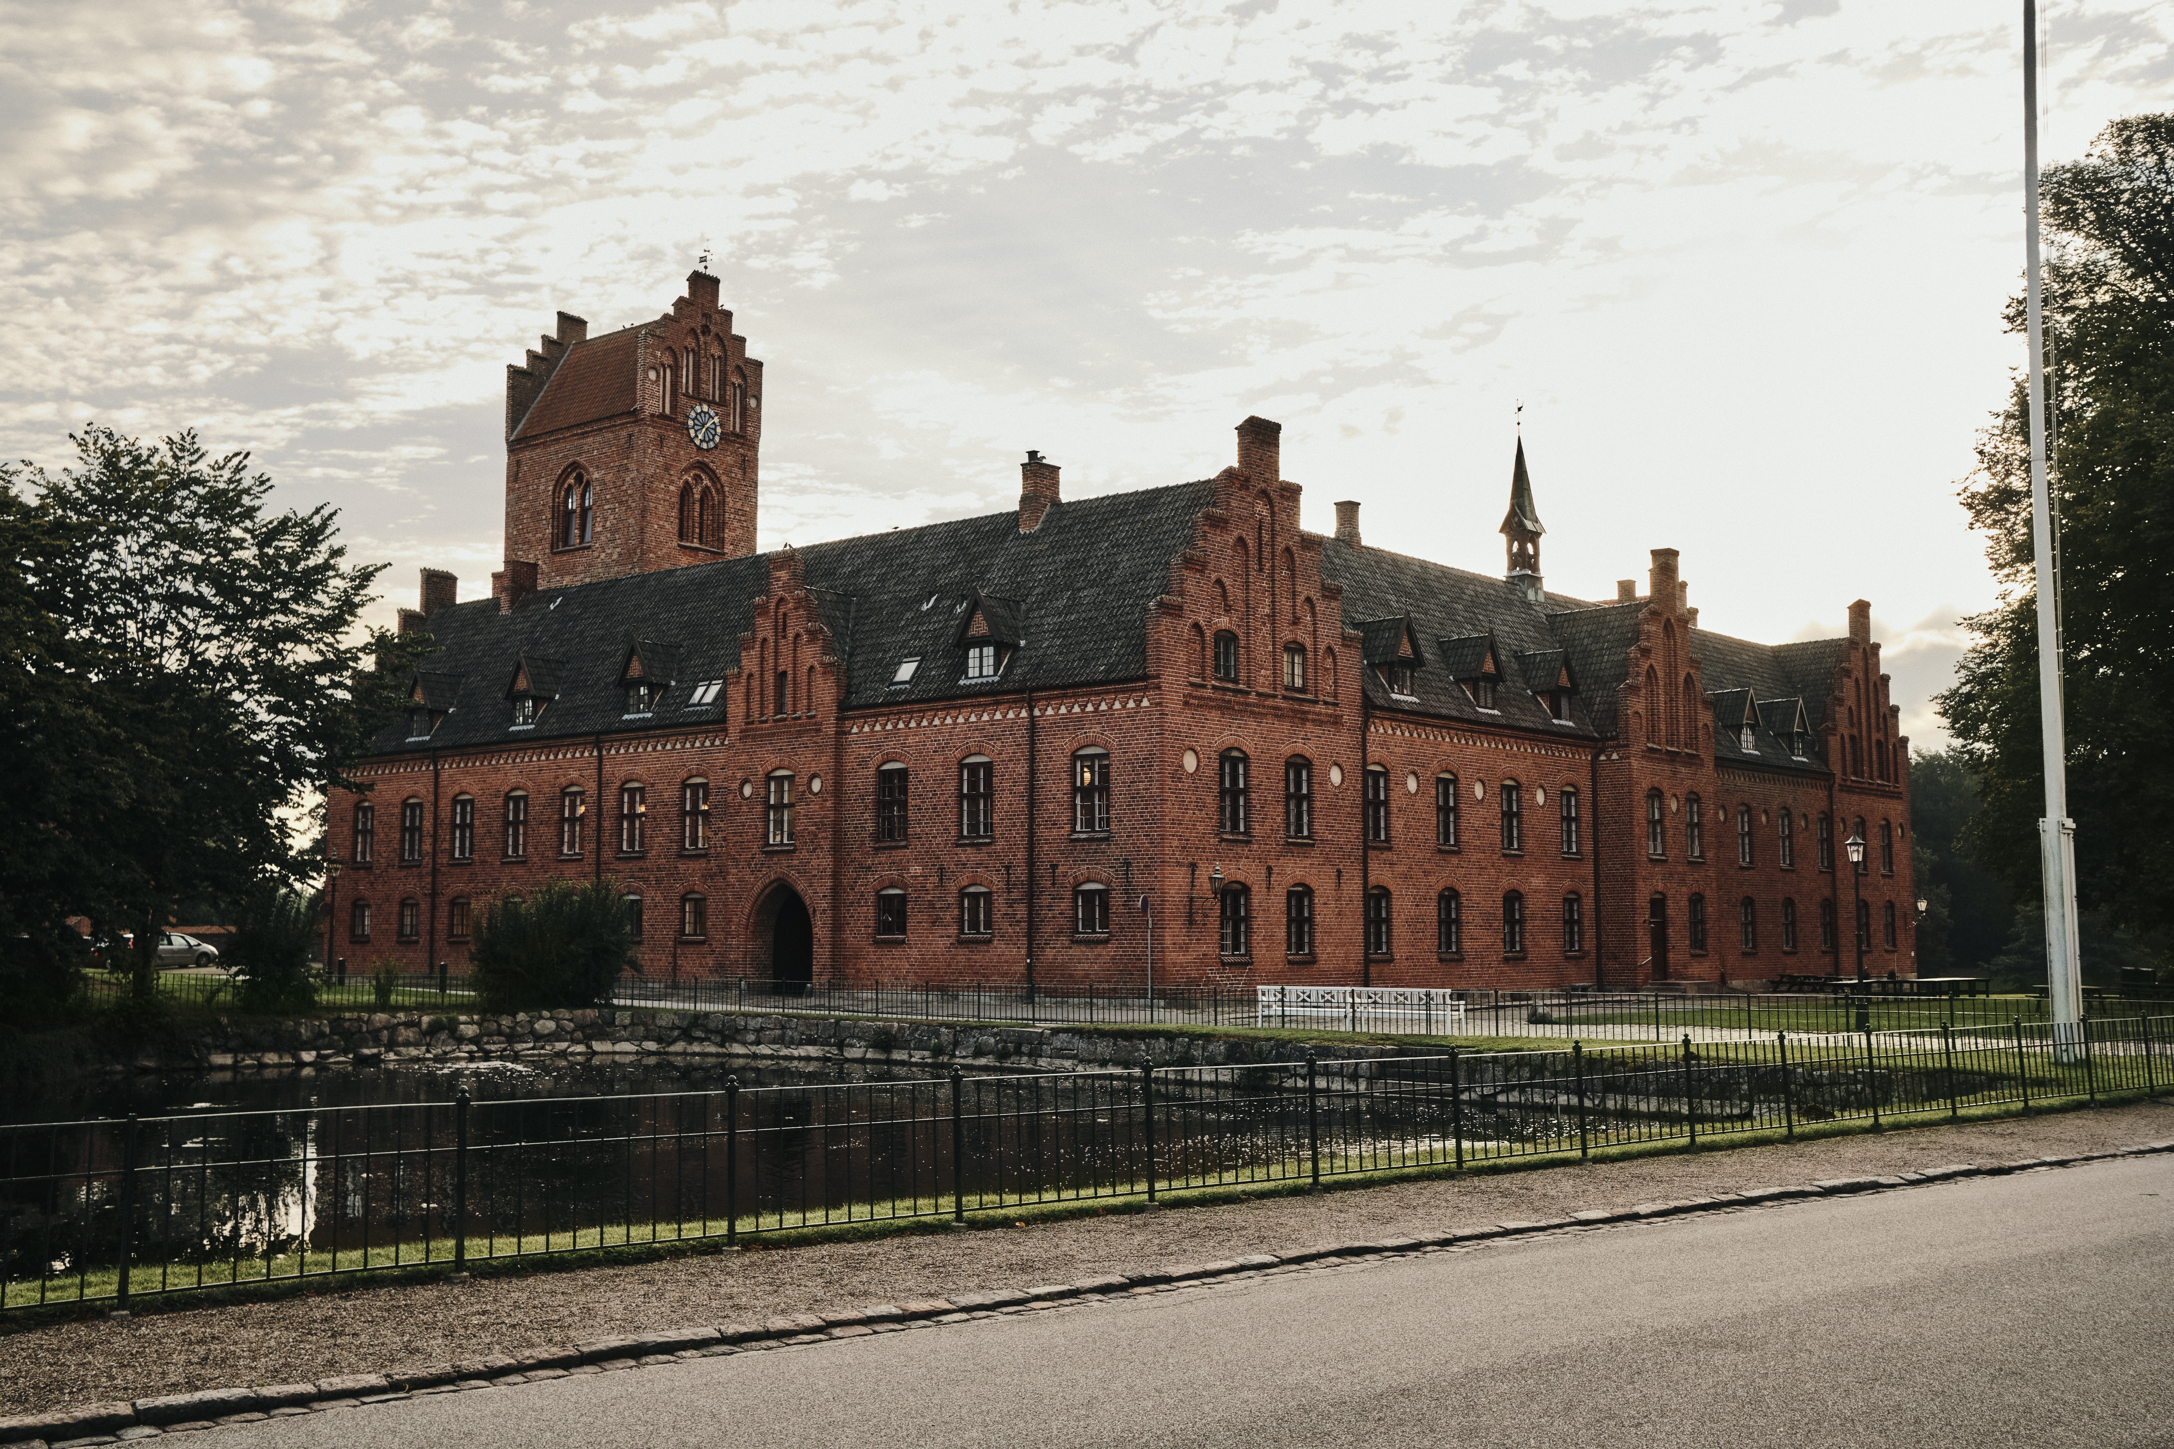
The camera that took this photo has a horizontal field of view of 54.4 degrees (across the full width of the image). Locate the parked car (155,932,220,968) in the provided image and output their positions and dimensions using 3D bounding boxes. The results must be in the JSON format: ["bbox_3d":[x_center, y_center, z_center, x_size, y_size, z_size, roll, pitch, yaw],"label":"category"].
[{"bbox_3d":[-43.876,10.749,100.766,1.820,1.660,4.500,-4,-7,33],"label":"parked car"}]

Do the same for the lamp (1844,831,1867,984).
[{"bbox_3d":[14.493,3.908,39.688,0.400,3.700,0.400,-2,-6,20],"label":"lamp"}]

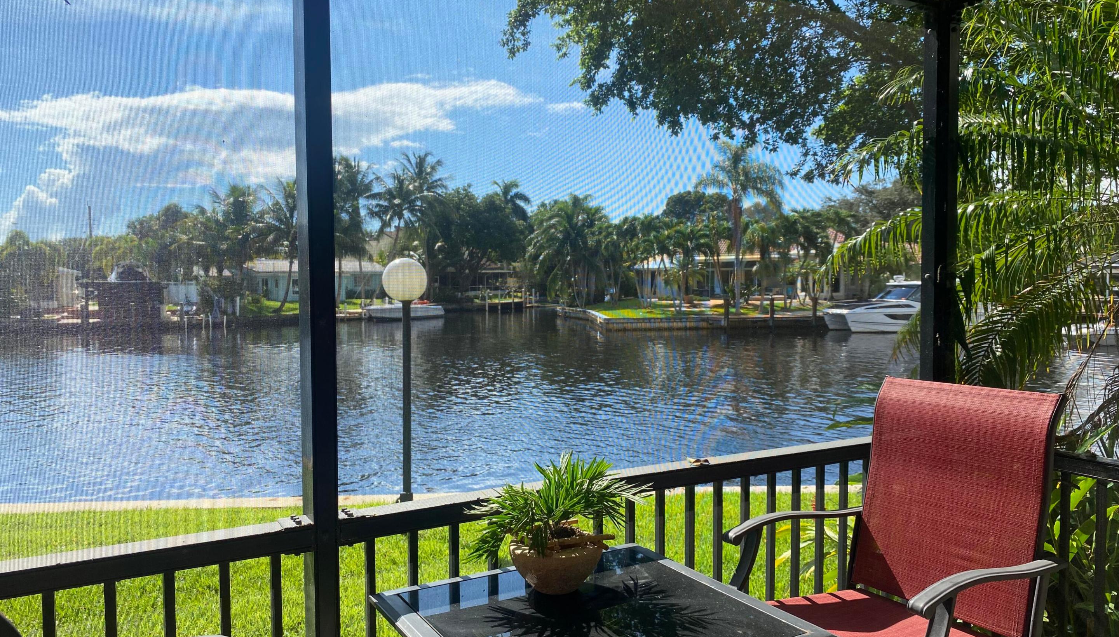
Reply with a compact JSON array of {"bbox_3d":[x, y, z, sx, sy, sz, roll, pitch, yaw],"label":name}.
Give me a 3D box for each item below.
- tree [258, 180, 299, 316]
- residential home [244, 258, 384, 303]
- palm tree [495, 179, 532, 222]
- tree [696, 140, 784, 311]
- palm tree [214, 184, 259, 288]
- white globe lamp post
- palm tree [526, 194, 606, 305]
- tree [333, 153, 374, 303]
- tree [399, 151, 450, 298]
[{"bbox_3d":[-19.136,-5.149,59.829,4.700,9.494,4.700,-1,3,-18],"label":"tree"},{"bbox_3d":[-23.023,-3.660,78.409,11.800,3.850,9.000,-2,3,-28],"label":"residential home"},{"bbox_3d":[-5.443,-9.856,99.668,4.600,13.277,4.600,0,2,-3],"label":"palm tree"},{"bbox_3d":[10.914,-5.526,50.813,5.500,10.479,5.500,0,3,12],"label":"tree"},{"bbox_3d":[-24.591,-5.628,63.811,3.700,9.066,3.700,-1,3,-21],"label":"palm tree"},{"bbox_3d":[-1.480,0.598,8.083,0.430,2.351,0.430,-1,2,-10],"label":"white globe lamp post"},{"bbox_3d":[0.498,-5.117,63.840,6.000,8.644,6.000,0,2,0],"label":"palm tree"},{"bbox_3d":[-16.909,-6.886,66.762,4.600,12.040,4.600,-1,3,-14],"label":"tree"},{"bbox_3d":[-12.566,-8.609,78.700,5.000,14.026,5.000,-1,2,-9],"label":"tree"}]

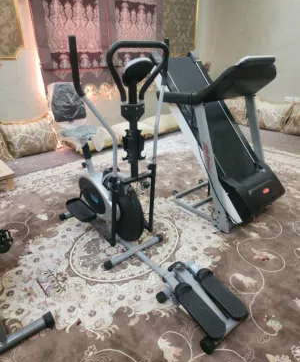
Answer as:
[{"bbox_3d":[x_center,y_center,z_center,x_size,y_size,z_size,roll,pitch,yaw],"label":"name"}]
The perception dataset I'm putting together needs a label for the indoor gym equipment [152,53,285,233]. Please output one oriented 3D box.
[{"bbox_3d":[0.615,-0.442,2.465,0.734,1.349,1.251,-20,32,-34],"label":"indoor gym equipment"}]

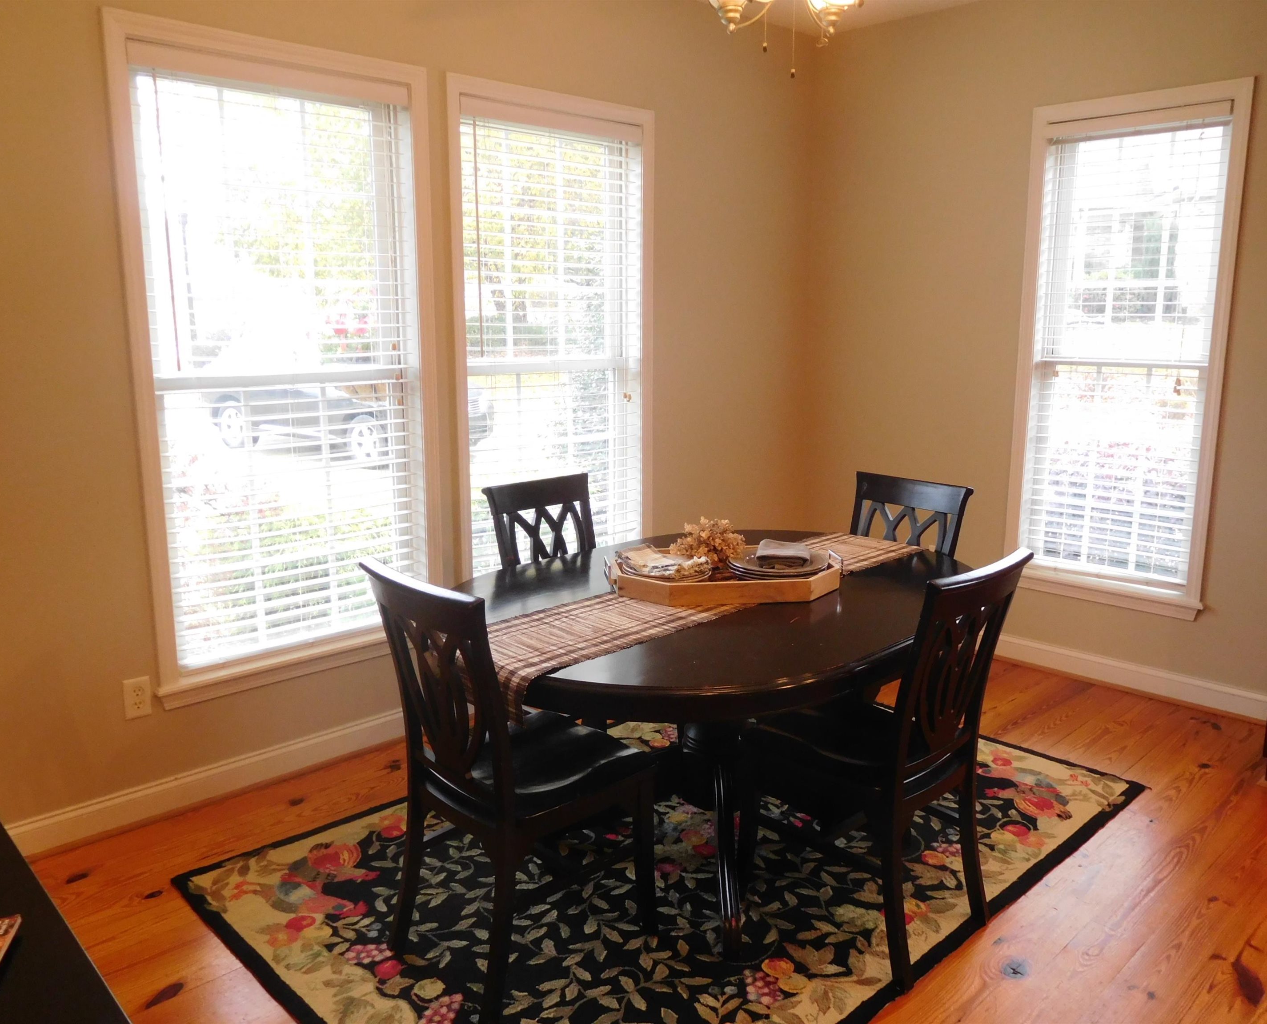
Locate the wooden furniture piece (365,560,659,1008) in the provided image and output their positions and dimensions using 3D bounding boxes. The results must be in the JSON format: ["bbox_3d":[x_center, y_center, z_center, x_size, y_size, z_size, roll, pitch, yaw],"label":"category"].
[{"bbox_3d":[-0.255,0.566,2.261,0.465,0.955,0.550,10,15,43],"label":"wooden furniture piece"}]

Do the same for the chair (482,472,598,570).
[{"bbox_3d":[-0.128,0.400,3.110,0.465,0.955,0.550,-10,15,-42],"label":"chair"}]

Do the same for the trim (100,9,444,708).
[{"bbox_3d":[-1.020,-0.436,3.082,0.992,1.941,0.070,-10,15,-42],"label":"trim"}]

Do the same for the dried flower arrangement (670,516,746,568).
[{"bbox_3d":[0.210,0.086,2.788,0.205,0.140,0.175,1,11,4],"label":"dried flower arrangement"}]

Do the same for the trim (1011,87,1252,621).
[{"bbox_3d":[1.835,-0.583,3.785,0.070,1.941,0.791,-10,15,-42],"label":"trim"}]

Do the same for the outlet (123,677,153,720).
[{"bbox_3d":[-1.445,0.544,2.879,0.071,0.116,0.010,-10,15,-42],"label":"outlet"}]

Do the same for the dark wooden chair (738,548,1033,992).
[{"bbox_3d":[0.562,0.543,2.353,0.465,0.955,0.550,-11,15,-44],"label":"dark wooden chair"}]

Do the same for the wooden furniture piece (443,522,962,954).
[{"bbox_3d":[0.240,0.576,2.740,1.626,0.747,1.223,-11,15,-44],"label":"wooden furniture piece"}]

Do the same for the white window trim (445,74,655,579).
[{"bbox_3d":[-0.252,-0.578,3.788,0.982,1.941,0.070,-10,15,-42],"label":"white window trim"}]

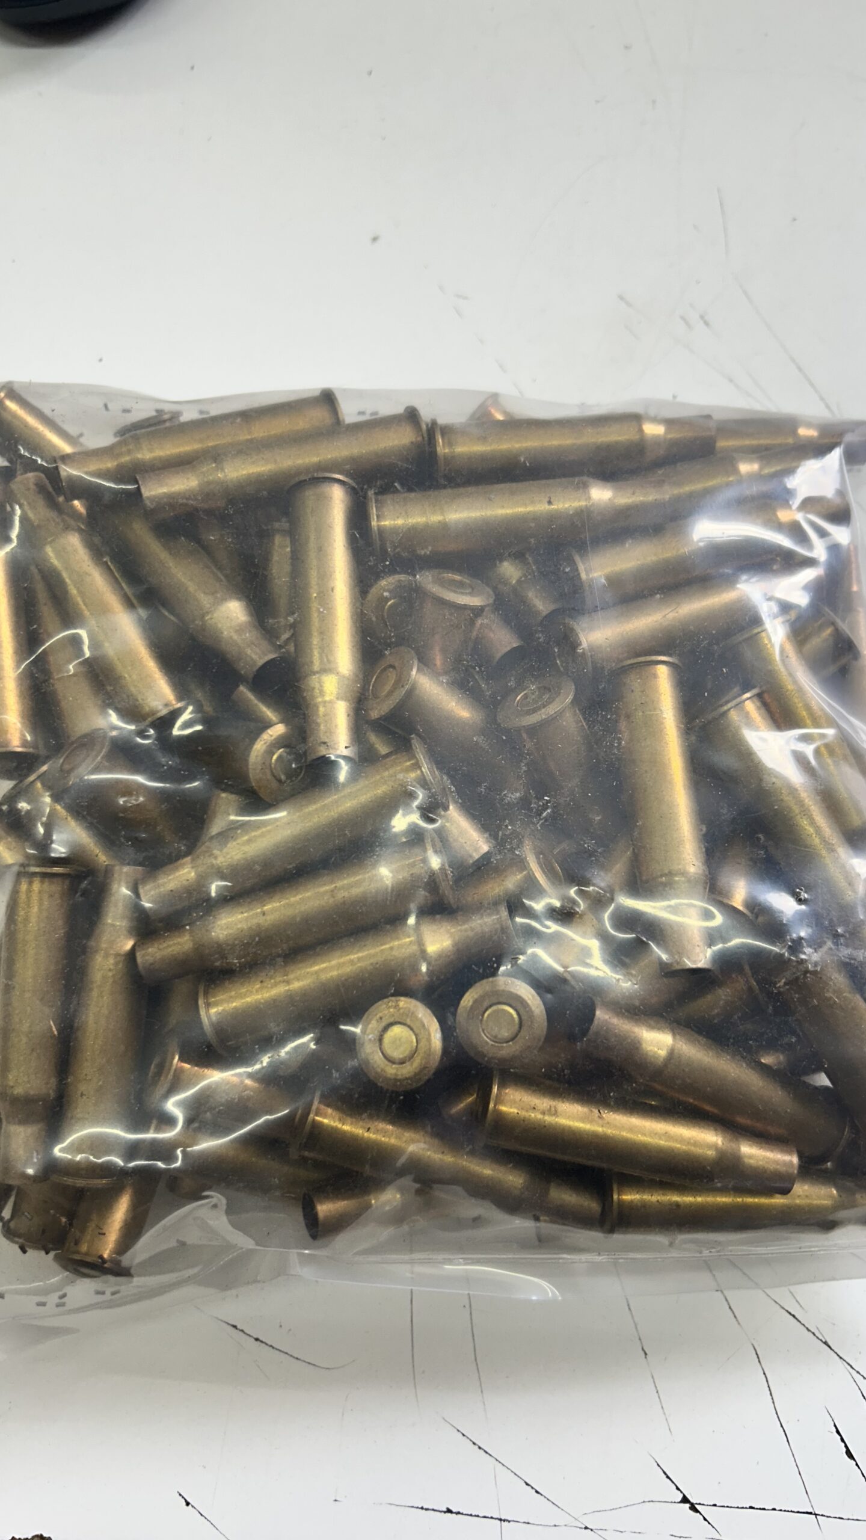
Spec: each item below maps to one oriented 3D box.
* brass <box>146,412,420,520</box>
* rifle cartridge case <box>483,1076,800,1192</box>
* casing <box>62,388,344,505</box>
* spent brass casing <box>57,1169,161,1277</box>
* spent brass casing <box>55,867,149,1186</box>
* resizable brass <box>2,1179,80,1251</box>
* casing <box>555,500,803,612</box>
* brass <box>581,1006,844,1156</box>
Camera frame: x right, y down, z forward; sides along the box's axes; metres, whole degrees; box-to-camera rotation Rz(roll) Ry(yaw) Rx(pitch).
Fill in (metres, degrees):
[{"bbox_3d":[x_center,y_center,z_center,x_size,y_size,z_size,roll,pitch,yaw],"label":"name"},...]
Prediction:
[{"bbox_3d":[-0.027,-0.056,0.216,0.054,0.014,0.014,-14,72,-12],"label":"brass"},{"bbox_3d":[0.035,0.064,0.198,0.054,0.014,0.014,12,80,-2],"label":"rifle cartridge case"},{"bbox_3d":[-0.044,-0.062,0.224,0.054,0.014,0.014,-16,80,-16],"label":"casing"},{"bbox_3d":[-0.059,0.074,0.235,0.014,0.014,0.054,18,52,-8],"label":"spent brass casing"},{"bbox_3d":[-0.056,0.044,0.202,0.014,0.014,0.054,3,80,1],"label":"spent brass casing"},{"bbox_3d":[-0.066,0.061,0.218,0.014,0.014,0.054,17,94,-12],"label":"resizable brass"},{"bbox_3d":[0.052,-0.042,0.221,0.054,0.014,0.014,-14,72,2],"label":"casing"},{"bbox_3d":[0.048,0.054,0.205,0.054,0.014,0.014,26,72,-16],"label":"brass"}]

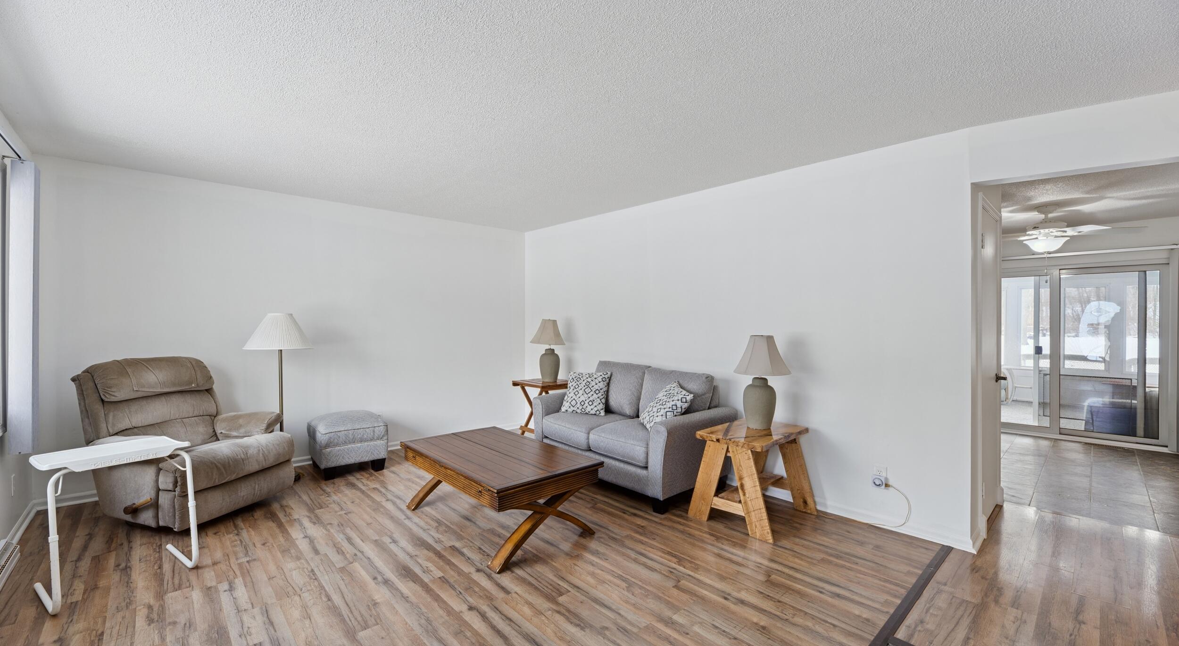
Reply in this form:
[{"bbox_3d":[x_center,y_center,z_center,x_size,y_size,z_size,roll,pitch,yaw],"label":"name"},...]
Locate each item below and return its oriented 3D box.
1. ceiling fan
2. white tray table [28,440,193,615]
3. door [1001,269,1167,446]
[{"bbox_3d":[4.396,-0.889,4.408,1.300,0.460,1.300,0,-1,-42],"label":"ceiling fan"},{"bbox_3d":[-2.417,0.969,2.348,0.420,0.690,0.520,0,0,36],"label":"white tray table"},{"bbox_3d":[5.378,0.355,5.337,0.120,2.000,1.760,0,-1,-42],"label":"door"}]

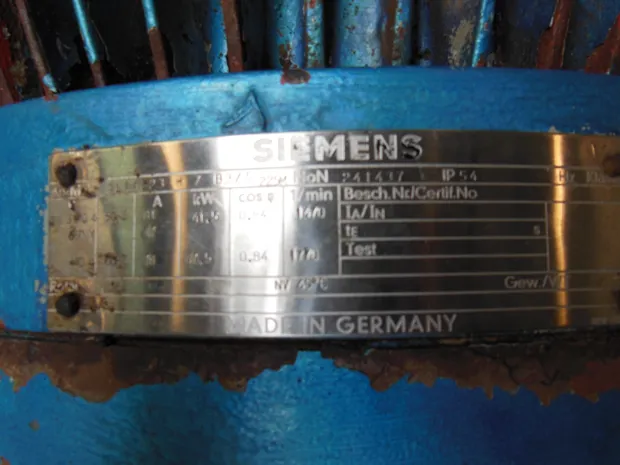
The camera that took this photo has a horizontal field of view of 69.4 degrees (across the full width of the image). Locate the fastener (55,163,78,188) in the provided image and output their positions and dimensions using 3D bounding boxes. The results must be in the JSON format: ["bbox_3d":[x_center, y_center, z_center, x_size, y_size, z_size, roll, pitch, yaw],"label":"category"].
[{"bbox_3d":[-0.069,-0.016,0.126,0.007,0.007,0.003,-2,-4,22],"label":"fastener"}]

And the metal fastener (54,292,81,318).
[{"bbox_3d":[-0.067,0.020,0.123,0.007,0.007,0.003,-2,-4,22],"label":"metal fastener"}]

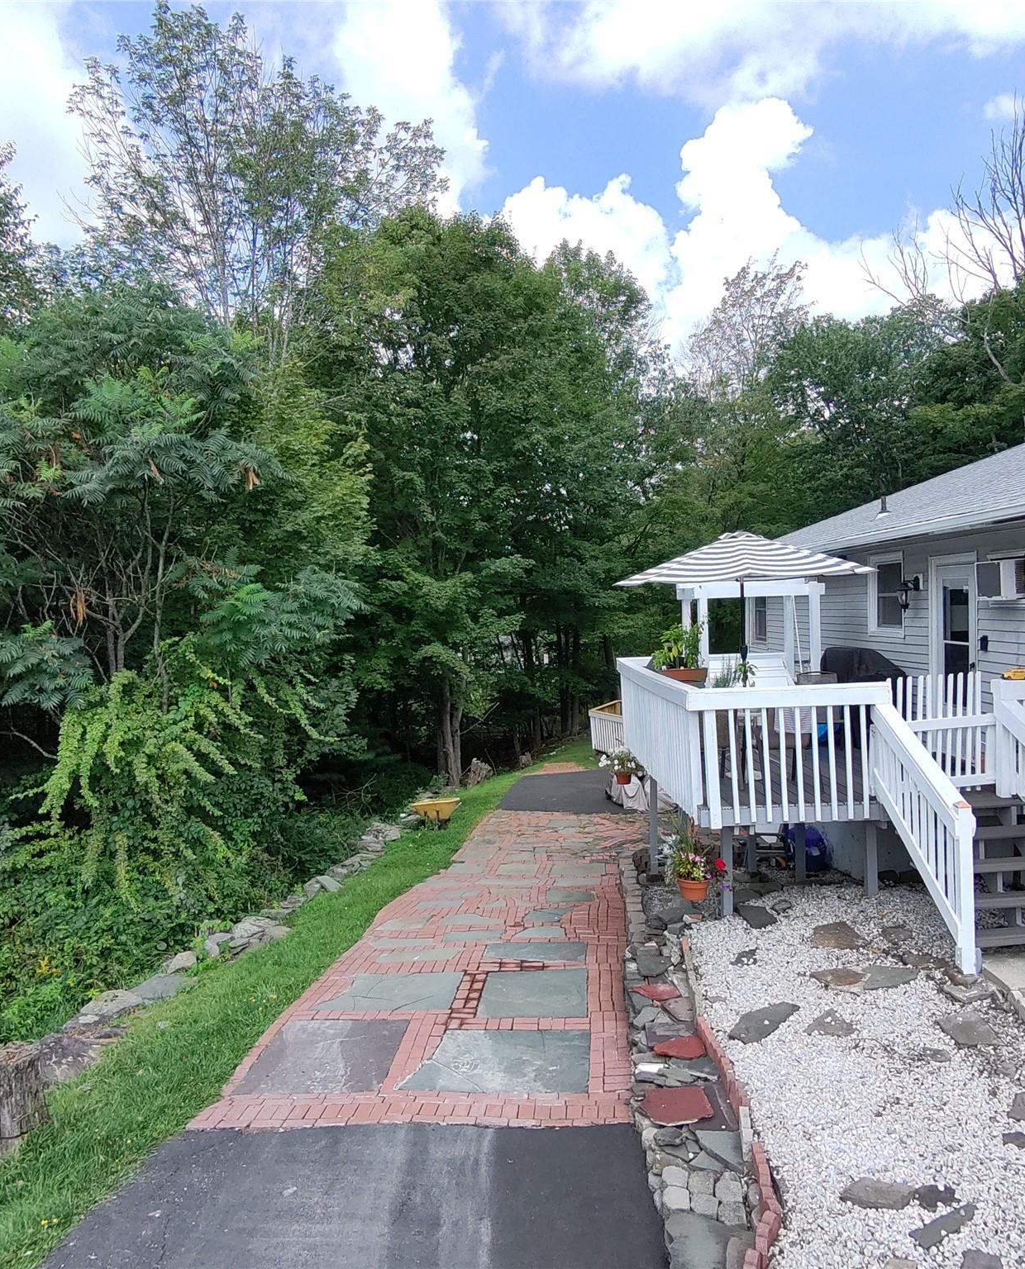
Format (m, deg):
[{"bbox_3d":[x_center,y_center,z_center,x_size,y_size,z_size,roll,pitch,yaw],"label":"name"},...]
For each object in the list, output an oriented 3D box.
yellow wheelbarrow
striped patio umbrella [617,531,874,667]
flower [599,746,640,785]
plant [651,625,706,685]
[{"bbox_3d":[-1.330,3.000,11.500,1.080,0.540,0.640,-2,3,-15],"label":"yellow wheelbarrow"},{"bbox_3d":[2.350,0.200,6.950,2.600,2.450,2.600,-1,2,0],"label":"striped patio umbrella"},{"bbox_3d":[1.940,2.390,12.500,0.660,0.680,0.640,-1,2,0],"label":"flower"},{"bbox_3d":[1.910,0.230,7.950,0.600,0.690,0.360,-1,2,0],"label":"plant"}]

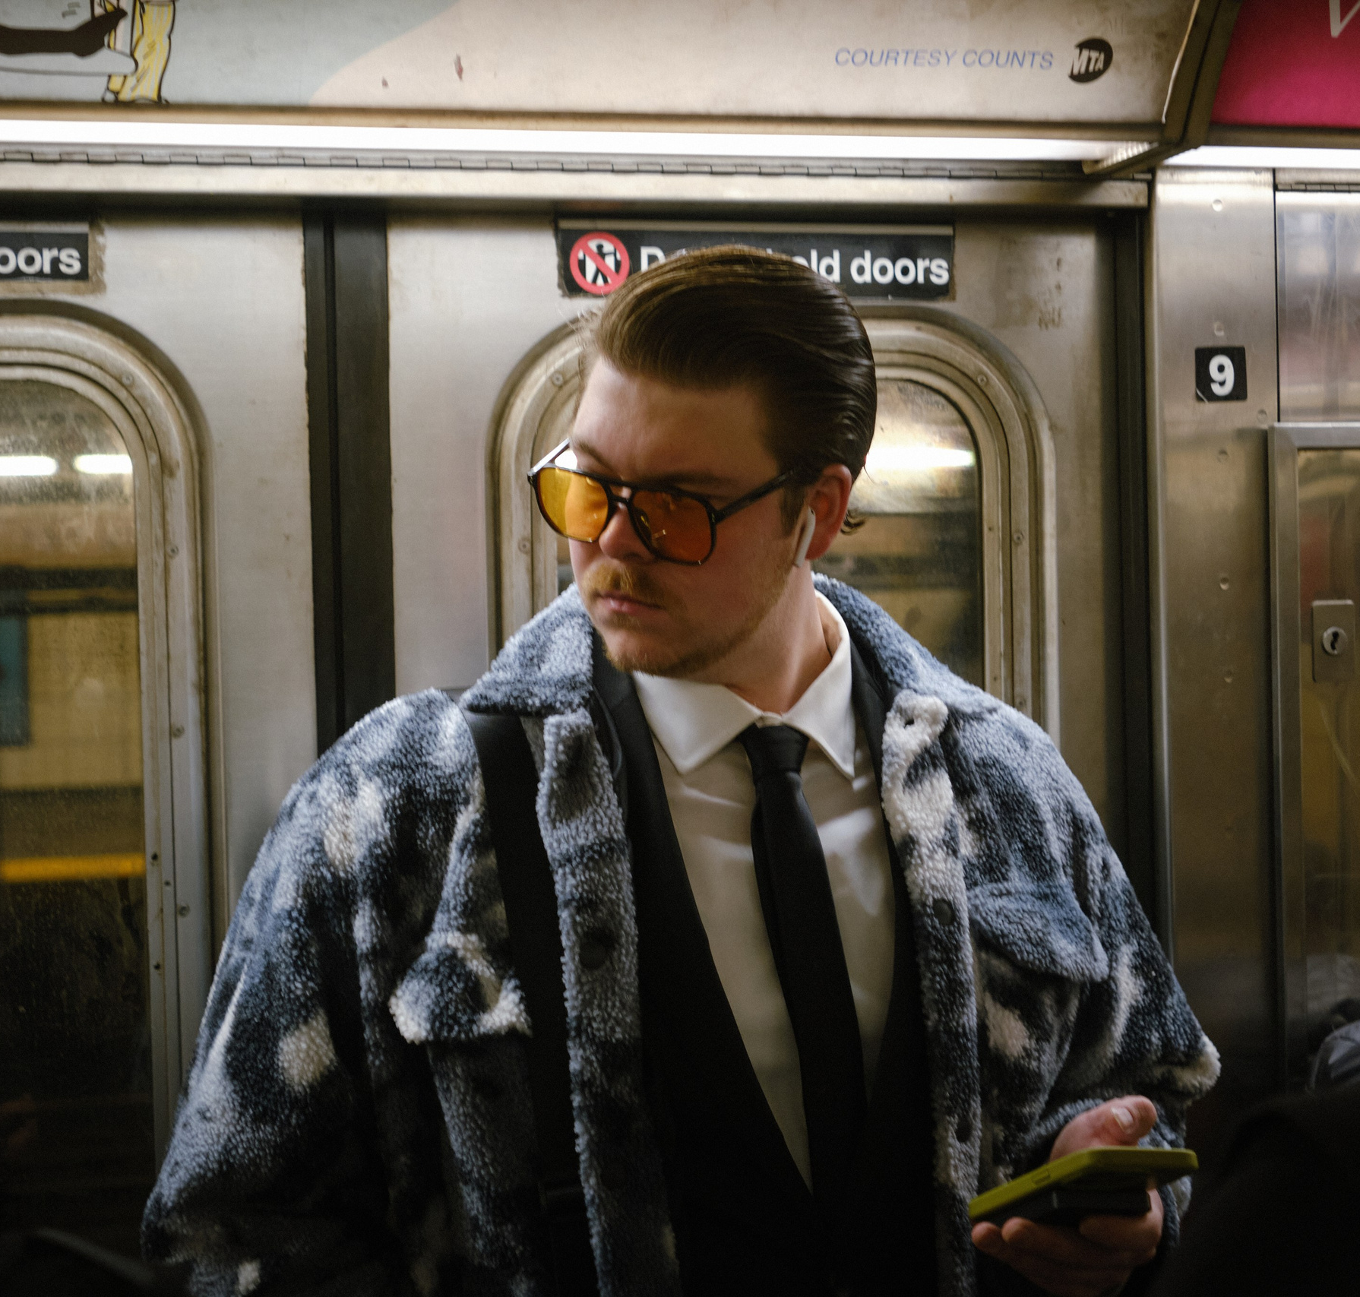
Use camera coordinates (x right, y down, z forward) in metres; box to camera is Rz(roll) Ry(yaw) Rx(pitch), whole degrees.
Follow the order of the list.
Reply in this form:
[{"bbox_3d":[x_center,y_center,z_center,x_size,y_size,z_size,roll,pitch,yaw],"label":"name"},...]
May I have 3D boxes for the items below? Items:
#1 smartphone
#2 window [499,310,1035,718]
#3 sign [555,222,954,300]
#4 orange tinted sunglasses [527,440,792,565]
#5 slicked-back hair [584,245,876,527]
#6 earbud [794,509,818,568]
[{"bbox_3d":[0.230,0.310,1.274,0.075,0.013,0.151,4,-25,-16],"label":"smartphone"},{"bbox_3d":[0.081,0.117,1.733,0.446,0.750,0.045,-2,1,-13],"label":"window"},{"bbox_3d":[0.062,-0.301,1.722,0.320,0.059,0.004,-2,1,-13],"label":"sign"},{"bbox_3d":[0.007,-0.104,1.383,0.147,0.052,0.145,14,33,36],"label":"orange tinted sunglasses"},{"bbox_3d":[0.033,-0.168,1.390,0.166,0.170,0.205,14,33,36],"label":"slicked-back hair"},{"bbox_3d":[0.076,-0.067,1.362,0.019,0.039,0.017,14,4,26],"label":"earbud"}]

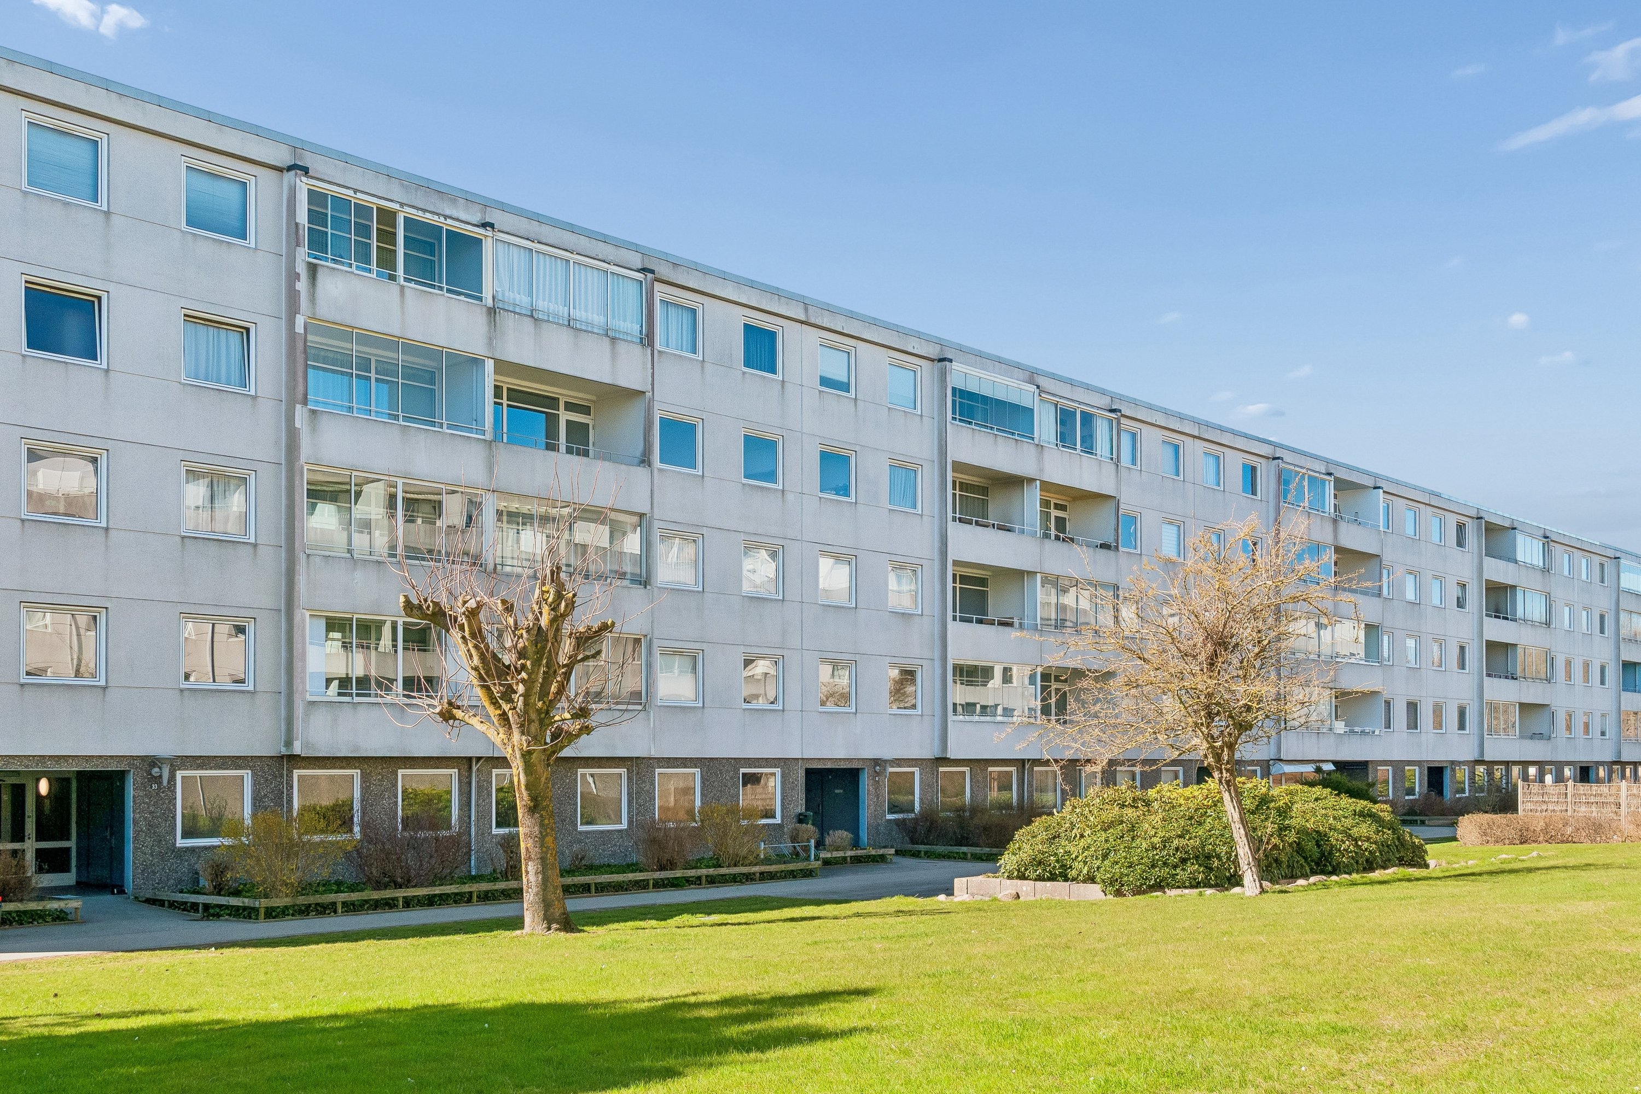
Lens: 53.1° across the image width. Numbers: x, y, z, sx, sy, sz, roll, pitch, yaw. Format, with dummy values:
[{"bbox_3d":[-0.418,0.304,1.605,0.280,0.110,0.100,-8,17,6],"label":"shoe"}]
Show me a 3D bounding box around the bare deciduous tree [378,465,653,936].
[{"bbox_3d":[-4.210,2.109,22.500,3.700,6.300,3.600,1,-4,-10],"label":"bare deciduous tree"}]

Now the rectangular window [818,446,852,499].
[{"bbox_3d":[0.415,-1.923,43.561,0.150,1.352,1.491,-4,-6,42],"label":"rectangular window"}]

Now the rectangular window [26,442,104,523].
[{"bbox_3d":[-13.113,-1.124,28.475,0.150,1.380,1.450,-4,-5,42],"label":"rectangular window"}]

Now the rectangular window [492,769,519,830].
[{"bbox_3d":[-6.610,5.577,36.068,0.120,1.359,1.483,-3,-5,42],"label":"rectangular window"}]

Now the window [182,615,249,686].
[{"bbox_3d":[-11.228,1.972,30.577,0.150,1.400,1.450,-4,-5,42],"label":"window"}]

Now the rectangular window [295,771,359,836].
[{"bbox_3d":[-9.658,5.038,32.106,0.150,1.321,1.464,-4,-6,42],"label":"rectangular window"}]

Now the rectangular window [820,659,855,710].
[{"bbox_3d":[0.410,3.631,43.119,0.150,1.325,1.476,-4,-6,42],"label":"rectangular window"}]

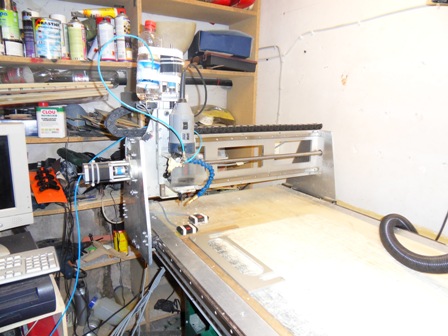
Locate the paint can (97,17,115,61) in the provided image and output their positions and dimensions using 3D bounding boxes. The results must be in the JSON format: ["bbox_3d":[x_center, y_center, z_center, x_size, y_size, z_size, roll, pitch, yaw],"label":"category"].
[{"bbox_3d":[-0.543,-0.585,1.447,0.065,0.191,0.065,-6,13,-29],"label":"paint can"}]

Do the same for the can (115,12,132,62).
[{"bbox_3d":[-0.472,-0.607,1.472,0.065,0.226,0.065,-6,13,-29],"label":"can"}]

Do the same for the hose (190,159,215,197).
[{"bbox_3d":[-0.064,0.028,0.942,0.077,0.114,0.045,-6,13,-29],"label":"hose"}]

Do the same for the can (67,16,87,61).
[{"bbox_3d":[-0.649,-0.569,1.375,0.066,0.185,0.066,-6,13,-29],"label":"can"}]

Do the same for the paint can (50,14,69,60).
[{"bbox_3d":[-0.732,-0.581,1.392,0.065,0.200,0.065,-6,13,-29],"label":"paint can"}]

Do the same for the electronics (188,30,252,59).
[{"bbox_3d":[-0.021,-0.707,1.816,0.320,0.115,0.200,-4,13,-24],"label":"electronics"}]

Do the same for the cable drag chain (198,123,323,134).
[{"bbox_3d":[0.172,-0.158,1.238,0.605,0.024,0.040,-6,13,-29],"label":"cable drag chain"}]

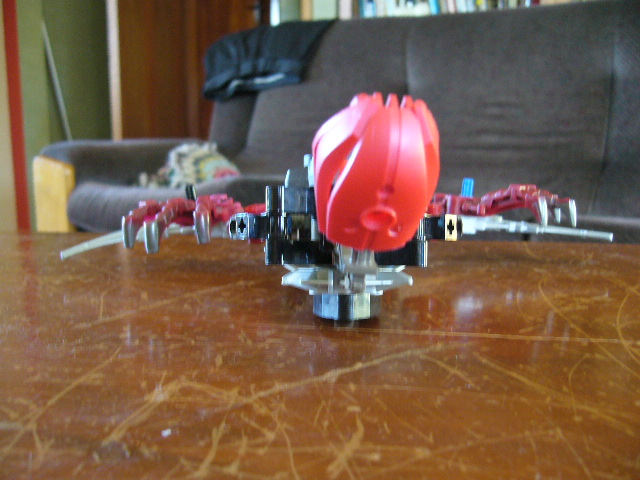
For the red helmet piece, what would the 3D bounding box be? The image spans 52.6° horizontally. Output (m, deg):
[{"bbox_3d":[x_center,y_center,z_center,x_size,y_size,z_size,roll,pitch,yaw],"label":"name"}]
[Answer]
[{"bbox_3d":[0.016,-0.020,0.183,0.036,0.046,0.031,5,3,-7],"label":"red helmet piece"}]

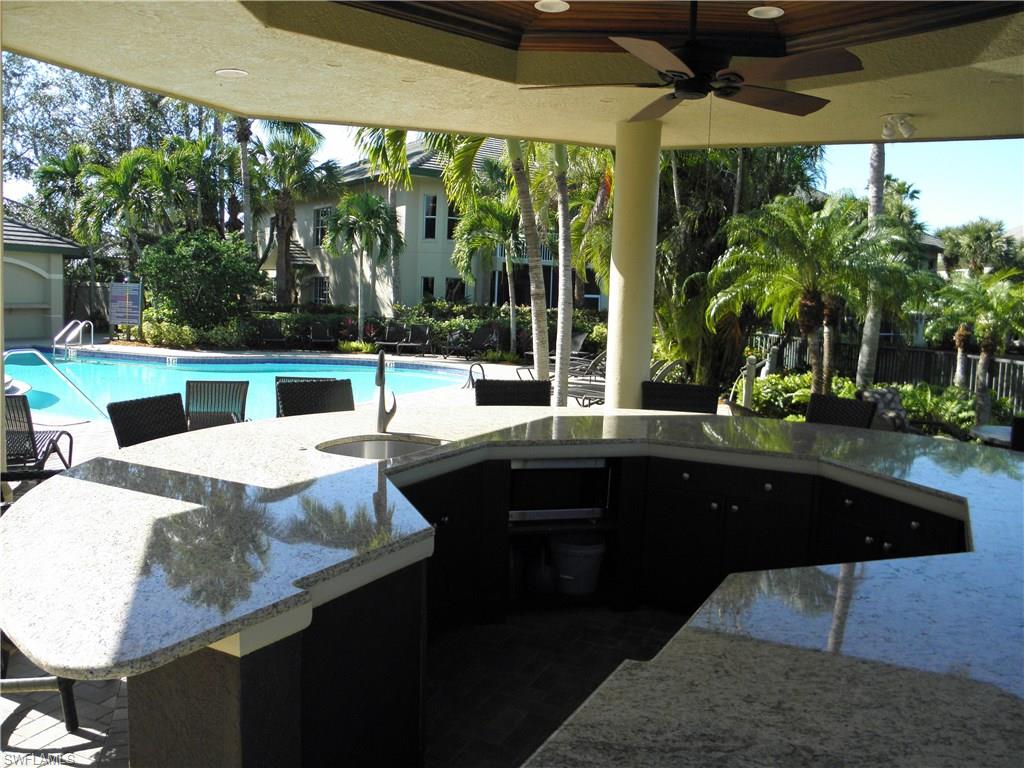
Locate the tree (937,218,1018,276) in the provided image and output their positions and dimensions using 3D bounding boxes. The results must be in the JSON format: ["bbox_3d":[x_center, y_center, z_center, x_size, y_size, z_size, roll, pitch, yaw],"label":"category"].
[{"bbox_3d":[19.944,-4.048,35.735,3.300,6.000,3.300,4,6,29],"label":"tree"}]

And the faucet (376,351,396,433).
[{"bbox_3d":[-0.668,0.056,4.363,0.105,0.420,0.200,1,5,-3],"label":"faucet"}]

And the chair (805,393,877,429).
[{"bbox_3d":[1.883,0.647,5.281,0.580,1.080,0.560,-1,6,-25],"label":"chair"}]

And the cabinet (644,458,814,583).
[{"bbox_3d":[1.238,0.801,4.566,0.870,0.860,0.580,4,6,27],"label":"cabinet"}]

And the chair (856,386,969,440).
[{"bbox_3d":[3.984,0.520,8.044,0.650,0.800,1.300,0,6,-20],"label":"chair"}]

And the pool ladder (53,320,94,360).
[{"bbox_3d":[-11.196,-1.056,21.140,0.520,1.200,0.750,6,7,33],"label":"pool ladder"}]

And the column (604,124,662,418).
[{"bbox_3d":[0.893,-0.425,6.261,0.330,2.990,0.330,2,5,5],"label":"column"}]

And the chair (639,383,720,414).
[{"bbox_3d":[1.205,0.531,6.038,0.560,1.020,0.580,3,6,12],"label":"chair"}]

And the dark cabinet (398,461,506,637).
[{"bbox_3d":[-0.610,0.786,3.909,0.600,0.840,0.920,5,7,26],"label":"dark cabinet"}]

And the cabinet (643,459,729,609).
[{"bbox_3d":[1.047,0.772,4.551,0.420,0.840,0.600,5,7,27],"label":"cabinet"}]

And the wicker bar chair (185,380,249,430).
[{"bbox_3d":[-2.885,0.314,8.038,0.580,0.770,0.900,-1,7,-24],"label":"wicker bar chair"}]

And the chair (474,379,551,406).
[{"bbox_3d":[0.061,0.553,5.791,0.560,1.080,0.580,0,5,-13],"label":"chair"}]

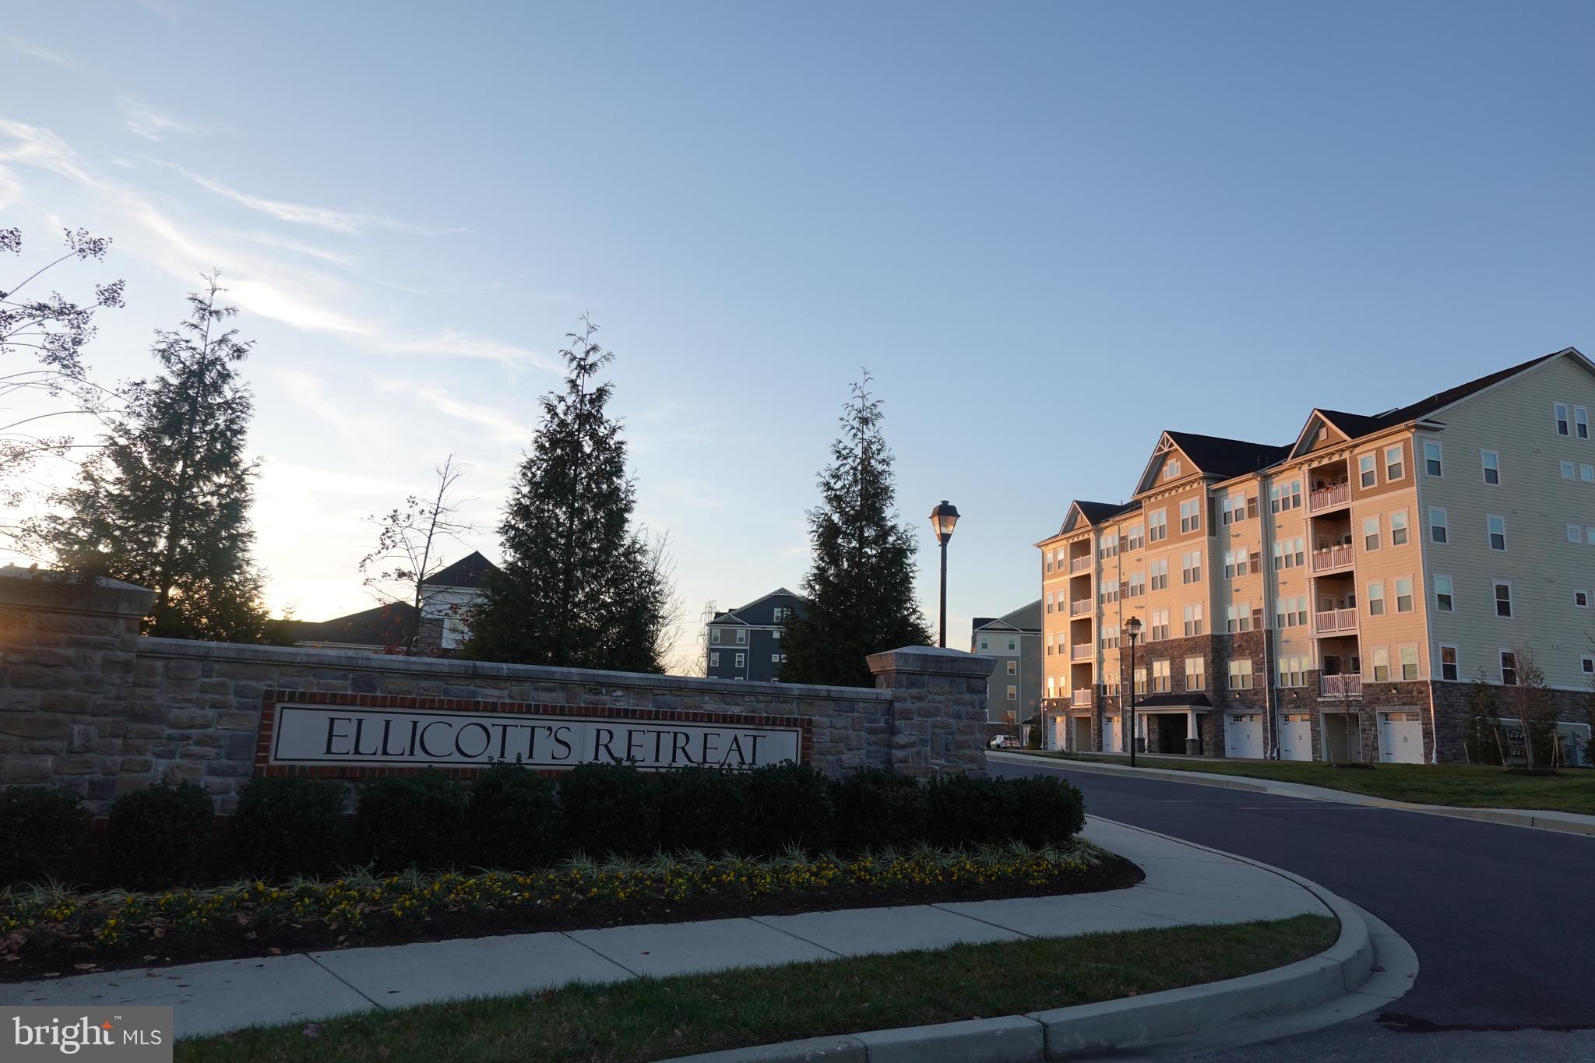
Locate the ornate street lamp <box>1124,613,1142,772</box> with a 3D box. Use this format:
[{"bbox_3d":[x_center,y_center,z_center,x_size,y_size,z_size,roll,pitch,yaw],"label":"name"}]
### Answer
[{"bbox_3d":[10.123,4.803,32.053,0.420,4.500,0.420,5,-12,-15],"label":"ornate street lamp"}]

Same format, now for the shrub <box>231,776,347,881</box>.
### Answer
[{"bbox_3d":[-3.629,2.120,7.605,0.730,0.690,0.730,9,-13,-32],"label":"shrub"}]

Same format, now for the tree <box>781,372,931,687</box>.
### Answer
[{"bbox_3d":[0.943,0.797,15.926,2.400,6.700,2.400,2,-11,0],"label":"tree"}]

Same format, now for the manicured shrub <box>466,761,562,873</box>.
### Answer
[{"bbox_3d":[-2.257,2.259,8.440,0.752,0.821,0.752,9,-13,-32],"label":"manicured shrub"}]

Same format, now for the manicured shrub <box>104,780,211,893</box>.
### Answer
[{"bbox_3d":[-4.299,2.046,7.169,0.606,0.678,0.606,9,-13,-32],"label":"manicured shrub"}]

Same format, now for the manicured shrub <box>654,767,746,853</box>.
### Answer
[{"bbox_3d":[-0.911,2.623,9.891,0.830,0.870,0.820,2,-11,0],"label":"manicured shrub"}]

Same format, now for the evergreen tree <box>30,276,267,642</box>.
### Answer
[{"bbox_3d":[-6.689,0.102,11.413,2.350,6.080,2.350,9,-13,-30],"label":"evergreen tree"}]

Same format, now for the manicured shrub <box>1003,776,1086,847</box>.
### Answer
[{"bbox_3d":[2.582,2.945,11.143,0.852,0.728,0.850,2,-11,0],"label":"manicured shrub"}]

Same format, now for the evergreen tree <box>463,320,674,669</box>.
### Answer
[{"bbox_3d":[-2.800,0.319,12.897,2.350,6.162,2.350,9,-13,-32],"label":"evergreen tree"}]

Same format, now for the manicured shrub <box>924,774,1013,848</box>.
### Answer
[{"bbox_3d":[1.716,2.819,10.669,0.888,0.719,0.850,2,-11,0],"label":"manicured shrub"}]

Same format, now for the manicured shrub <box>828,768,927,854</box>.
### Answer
[{"bbox_3d":[0.784,2.689,10.163,0.938,0.785,0.850,9,-13,-32],"label":"manicured shrub"}]

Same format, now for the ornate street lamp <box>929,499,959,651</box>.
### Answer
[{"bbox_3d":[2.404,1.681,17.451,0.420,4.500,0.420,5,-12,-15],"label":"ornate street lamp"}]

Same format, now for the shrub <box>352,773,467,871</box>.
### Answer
[{"bbox_3d":[-3.135,2.371,8.574,0.860,0.840,0.820,9,-13,-30],"label":"shrub"}]

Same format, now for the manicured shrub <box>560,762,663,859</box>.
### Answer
[{"bbox_3d":[-1.558,2.329,8.836,0.837,0.789,0.837,9,-13,-32],"label":"manicured shrub"}]

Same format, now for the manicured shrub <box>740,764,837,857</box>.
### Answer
[{"bbox_3d":[-0.140,2.718,10.346,0.900,0.920,0.850,2,-11,0],"label":"manicured shrub"}]

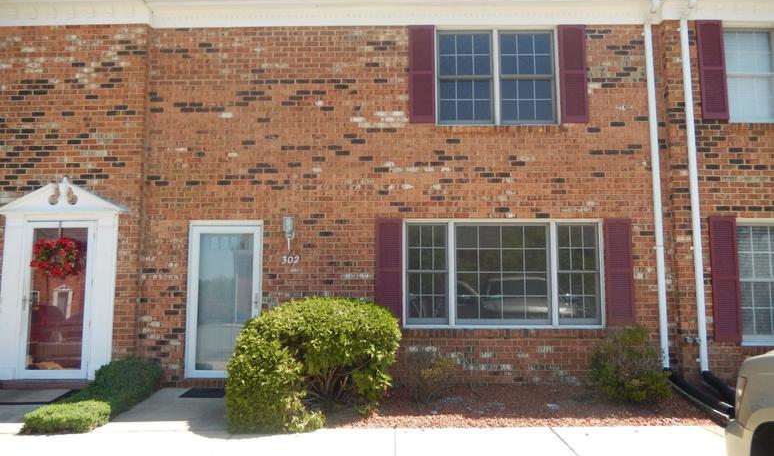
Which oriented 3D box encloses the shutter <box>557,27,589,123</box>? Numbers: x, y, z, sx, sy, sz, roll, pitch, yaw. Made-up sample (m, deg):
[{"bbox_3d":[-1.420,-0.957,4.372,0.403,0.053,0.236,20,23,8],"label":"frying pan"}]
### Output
[{"bbox_3d":[2.578,-2.133,7.720,0.370,1.400,0.040,0,-6,0],"label":"shutter"}]

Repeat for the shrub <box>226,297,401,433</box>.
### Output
[{"bbox_3d":[-0.737,1.452,6.366,1.820,1.300,1.450,0,-6,1],"label":"shrub"}]

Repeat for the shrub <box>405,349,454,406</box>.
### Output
[{"bbox_3d":[0.482,1.718,6.449,0.550,0.600,0.500,0,-6,0],"label":"shrub"}]

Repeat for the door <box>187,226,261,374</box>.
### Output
[{"bbox_3d":[-2.179,0.937,7.467,0.983,2.092,0.120,0,-6,1],"label":"door"}]

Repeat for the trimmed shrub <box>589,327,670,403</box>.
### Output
[{"bbox_3d":[2.937,1.633,6.834,0.959,0.839,0.840,0,-6,1],"label":"trimmed shrub"}]

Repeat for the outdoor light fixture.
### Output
[{"bbox_3d":[-1.305,0.076,7.434,0.135,0.448,0.170,0,-6,0],"label":"outdoor light fixture"}]

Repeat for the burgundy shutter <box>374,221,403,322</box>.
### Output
[{"bbox_3d":[0.027,0.578,7.461,0.355,1.416,0.040,0,-6,1],"label":"burgundy shutter"}]

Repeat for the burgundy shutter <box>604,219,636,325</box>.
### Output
[{"bbox_3d":[3.095,0.582,7.426,0.370,1.423,0.040,0,-6,1],"label":"burgundy shutter"}]

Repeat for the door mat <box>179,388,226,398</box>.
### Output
[{"bbox_3d":[-2.178,2.078,7.044,0.720,0.015,0.440,0,-6,1],"label":"door mat"}]

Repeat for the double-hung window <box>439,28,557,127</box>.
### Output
[{"bbox_3d":[1.531,-2.111,7.774,1.692,1.377,0.100,0,-6,0],"label":"double-hung window"}]

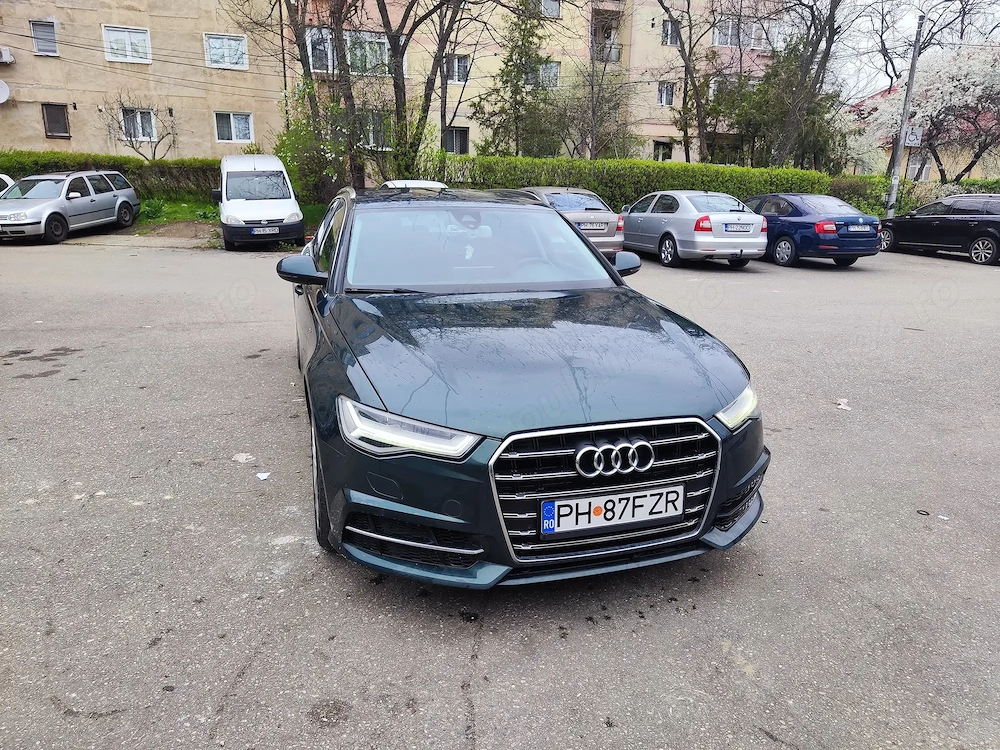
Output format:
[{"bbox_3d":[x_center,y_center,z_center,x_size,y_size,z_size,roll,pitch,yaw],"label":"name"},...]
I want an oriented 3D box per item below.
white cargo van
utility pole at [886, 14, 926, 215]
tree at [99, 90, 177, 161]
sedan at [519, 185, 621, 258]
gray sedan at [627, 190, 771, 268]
[{"bbox_3d":[-5.636,-4.054,15.999,1.780,1.830,4.320,-5,22,-23],"label":"white cargo van"},{"bbox_3d":[11.148,-6.634,19.233,0.220,6.040,0.220,2,16,0],"label":"utility pole"},{"bbox_3d":[-11.603,-7.410,22.425,2.500,3.400,2.500,2,16,0],"label":"tree"},{"bbox_3d":[0.901,-3.243,14.698,1.840,1.460,4.570,-4,17,-20],"label":"sedan"},{"bbox_3d":[3.895,-3.234,15.078,1.840,1.460,4.570,-2,16,-14],"label":"gray sedan"}]

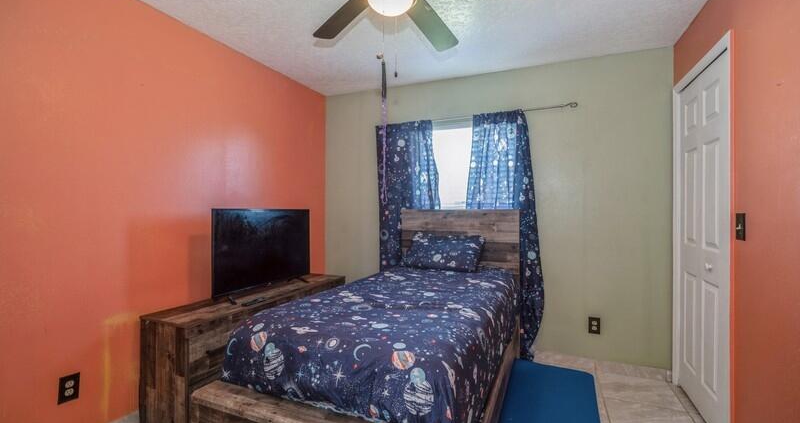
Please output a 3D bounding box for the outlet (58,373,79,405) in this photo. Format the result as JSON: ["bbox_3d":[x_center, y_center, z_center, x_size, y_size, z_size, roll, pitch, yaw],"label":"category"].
[{"bbox_3d":[-1.588,0.852,1.600,0.010,0.124,0.079,0,0,25],"label":"outlet"}]

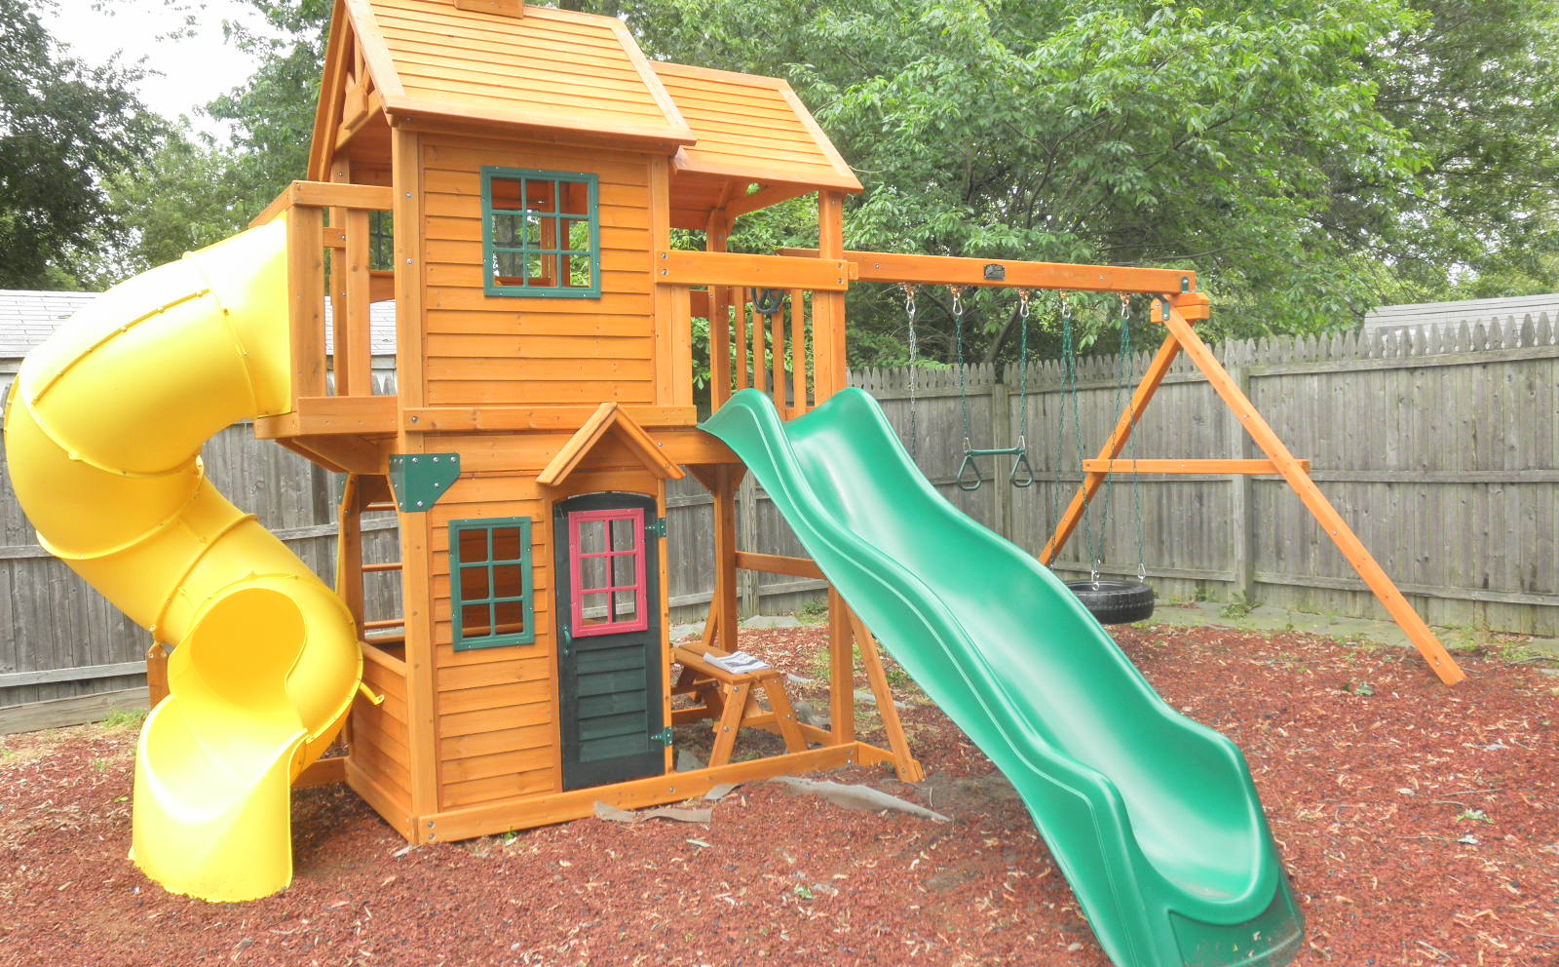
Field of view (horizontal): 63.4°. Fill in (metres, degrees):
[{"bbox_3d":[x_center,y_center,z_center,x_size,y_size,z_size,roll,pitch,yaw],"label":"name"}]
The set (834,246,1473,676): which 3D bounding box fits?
[{"bbox_3d":[1.293,-0.066,6.822,3.023,2.260,3.144,-3,3,-31],"label":"set"}]

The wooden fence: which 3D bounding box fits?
[{"bbox_3d":[-0.009,0.188,7.034,7.707,2.090,4.413,-3,3,-31],"label":"wooden fence"}]

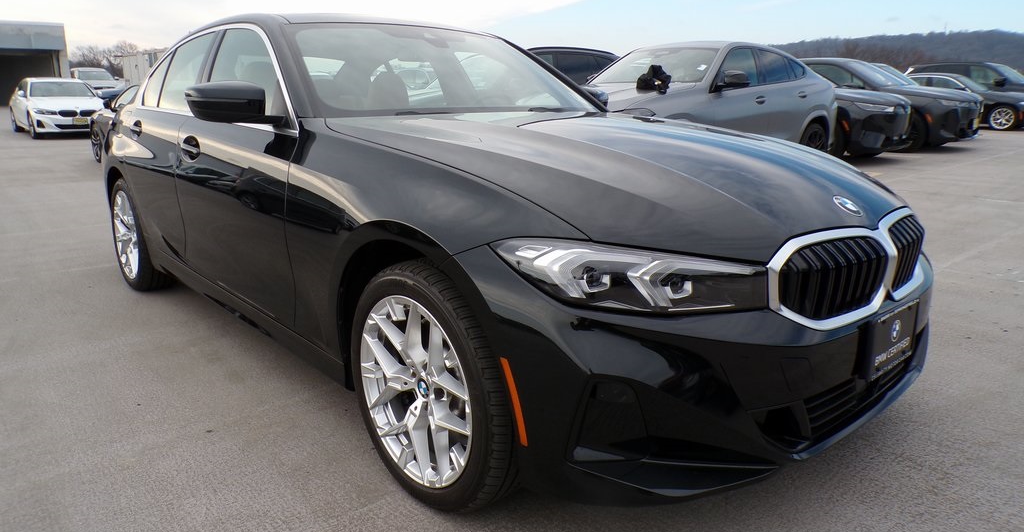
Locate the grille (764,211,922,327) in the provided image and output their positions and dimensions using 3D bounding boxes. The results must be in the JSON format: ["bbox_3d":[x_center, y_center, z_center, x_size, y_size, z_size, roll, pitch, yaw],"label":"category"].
[{"bbox_3d":[0.899,-0.005,1.819,0.780,0.260,0.150,-12,18,-40],"label":"grille"}]

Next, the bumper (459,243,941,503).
[{"bbox_3d":[0.747,0.164,2.019,1.800,0.570,0.640,-11,17,-40],"label":"bumper"}]

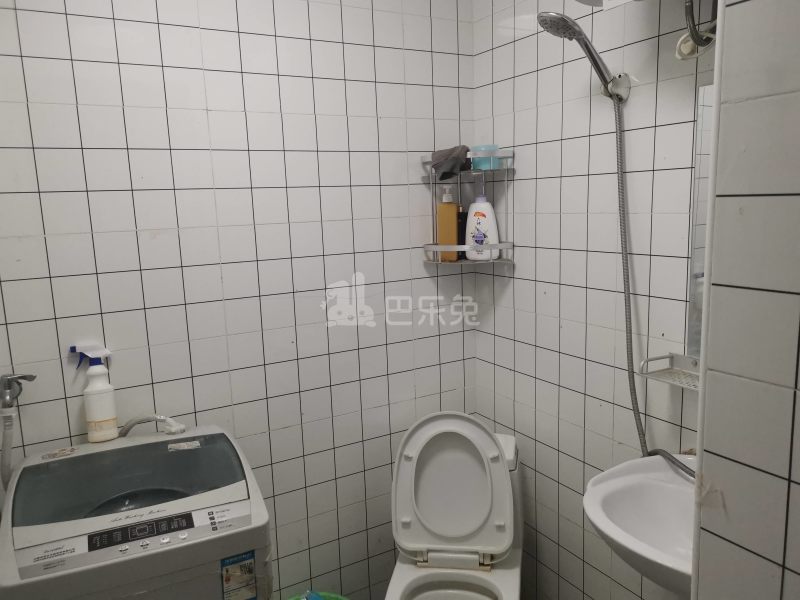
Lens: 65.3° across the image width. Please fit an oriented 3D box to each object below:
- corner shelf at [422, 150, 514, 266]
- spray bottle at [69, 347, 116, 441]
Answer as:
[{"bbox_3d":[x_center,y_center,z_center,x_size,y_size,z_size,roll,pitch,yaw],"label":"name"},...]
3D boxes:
[{"bbox_3d":[0.225,-0.292,1.988,0.285,0.342,0.198,0,10,15],"label":"corner shelf"},{"bbox_3d":[-0.738,0.224,1.519,0.093,0.250,0.070,-7,11,-29],"label":"spray bottle"}]

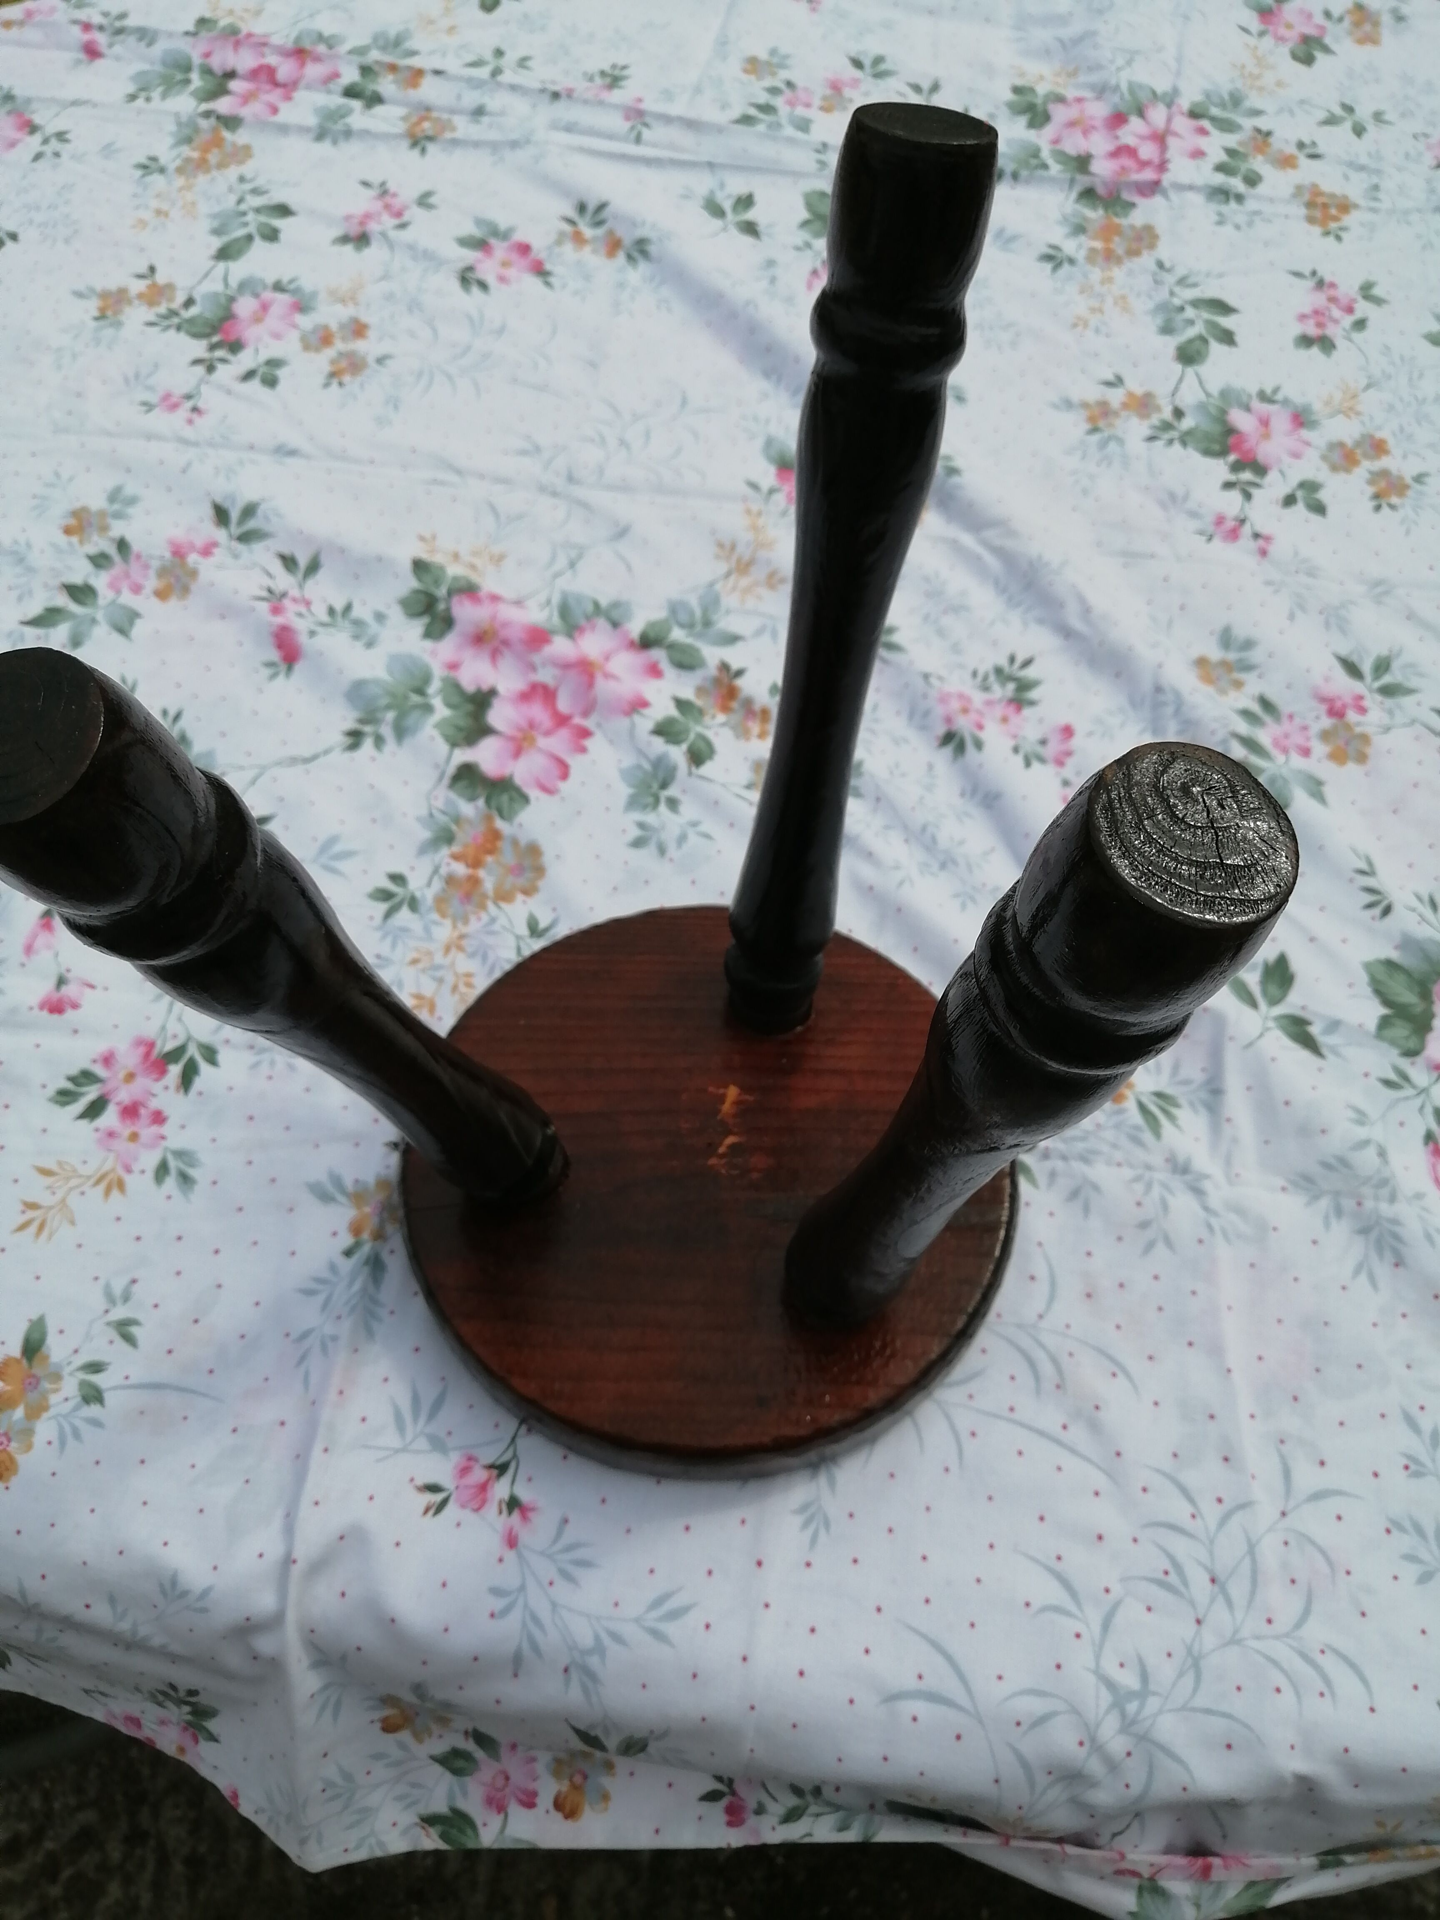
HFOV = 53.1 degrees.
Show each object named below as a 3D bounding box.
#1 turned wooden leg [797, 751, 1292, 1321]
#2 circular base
[{"bbox_3d":[0.066,0.052,0.417,0.047,0.343,0.047,16,63,0],"label":"turned wooden leg"},{"bbox_3d":[-0.005,0.086,0.616,0.257,0.027,0.257,0,55,0],"label":"circular base"}]

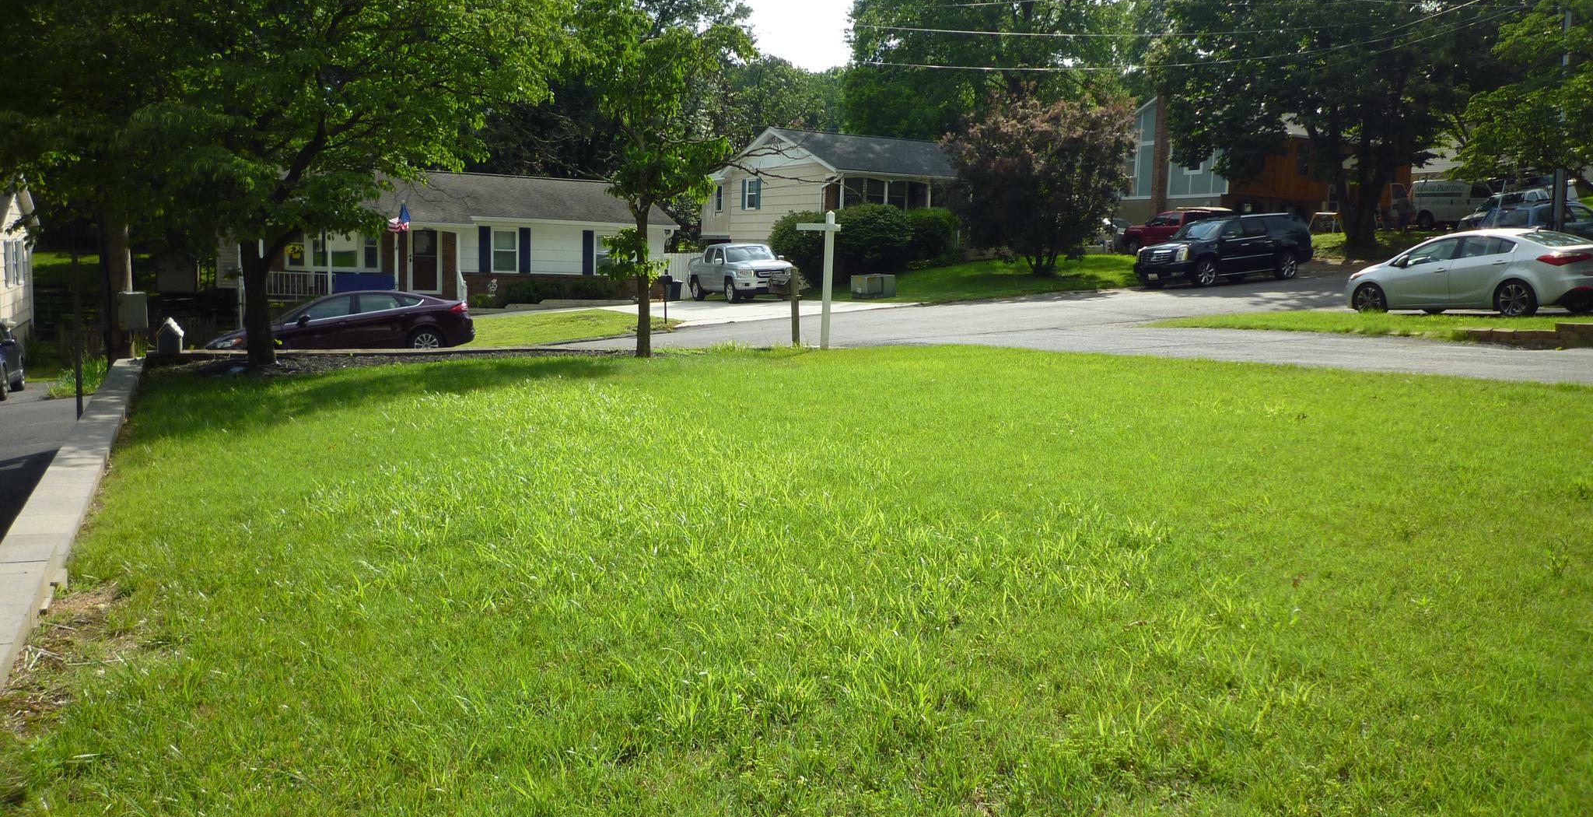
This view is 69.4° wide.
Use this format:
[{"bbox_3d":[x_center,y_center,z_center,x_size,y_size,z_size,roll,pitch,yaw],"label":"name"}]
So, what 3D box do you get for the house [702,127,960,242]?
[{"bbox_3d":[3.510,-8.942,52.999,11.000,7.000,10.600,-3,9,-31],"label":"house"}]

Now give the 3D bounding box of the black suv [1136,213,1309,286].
[{"bbox_3d":[12.620,-4.661,33.741,5.600,1.910,2.030,-8,11,-28],"label":"black suv"}]

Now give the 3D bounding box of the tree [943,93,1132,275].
[{"bbox_3d":[7.256,-6.757,34.664,5.700,5.400,5.500,2,7,0],"label":"tree"}]

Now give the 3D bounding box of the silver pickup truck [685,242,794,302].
[{"bbox_3d":[-1.755,-4.200,35.735,1.980,1.790,5.250,-4,8,-23],"label":"silver pickup truck"}]

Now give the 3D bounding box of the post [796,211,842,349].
[{"bbox_3d":[0.328,-1.797,16.114,0.140,1.900,1.100,-3,9,-31],"label":"post"}]

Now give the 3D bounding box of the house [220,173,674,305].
[{"bbox_3d":[-11.855,-5.673,39.545,14.080,4.700,8.300,-3,9,-31],"label":"house"}]

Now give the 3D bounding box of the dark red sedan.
[{"bbox_3d":[-8.691,-1.534,21.952,4.870,1.480,1.860,-8,11,-24],"label":"dark red sedan"}]

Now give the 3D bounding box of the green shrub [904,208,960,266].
[{"bbox_3d":[4.950,-6.376,42.169,2.100,2.100,2.000,2,7,0],"label":"green shrub"}]

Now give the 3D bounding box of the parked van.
[{"bbox_3d":[27.426,-8.272,46.315,2.000,2.060,5.350,-1,8,-20],"label":"parked van"}]

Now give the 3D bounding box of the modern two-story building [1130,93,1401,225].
[{"bbox_3d":[22.623,-11.514,56.350,13.000,7.000,8.600,-2,8,-27],"label":"modern two-story building"}]

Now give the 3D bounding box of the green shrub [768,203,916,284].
[{"bbox_3d":[1.632,-5.919,41.317,4.800,2.850,3.600,-3,9,-31],"label":"green shrub"}]

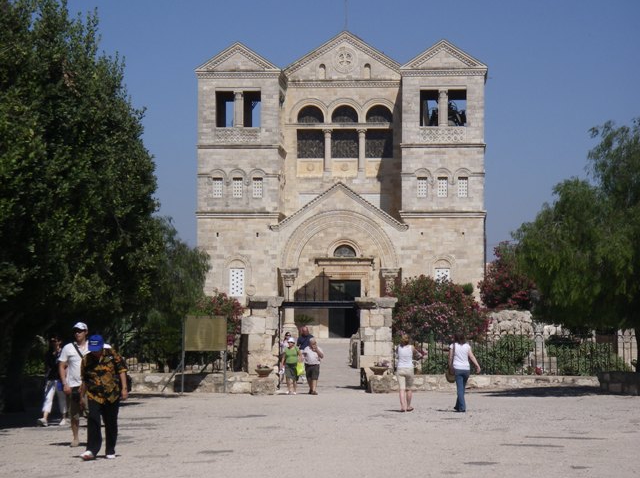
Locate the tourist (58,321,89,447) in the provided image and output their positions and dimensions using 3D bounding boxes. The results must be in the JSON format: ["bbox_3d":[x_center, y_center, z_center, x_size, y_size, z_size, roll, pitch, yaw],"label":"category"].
[{"bbox_3d":[-3.552,2.140,31.000,0.620,1.810,0.450,0,-3,-3],"label":"tourist"}]

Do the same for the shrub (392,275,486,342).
[{"bbox_3d":[4.288,2.687,75.000,3.400,2.750,2.800,0,-3,0],"label":"shrub"}]

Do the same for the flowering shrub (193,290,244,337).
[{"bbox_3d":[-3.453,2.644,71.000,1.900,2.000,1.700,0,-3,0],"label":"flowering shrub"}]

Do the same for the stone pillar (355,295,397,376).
[{"bbox_3d":[1.716,3.065,64.600,1.250,2.650,1.100,0,-3,0],"label":"stone pillar"}]

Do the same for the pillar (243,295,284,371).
[{"bbox_3d":[-1.732,3.050,64.600,1.250,2.650,1.100,0,-3,0],"label":"pillar"}]

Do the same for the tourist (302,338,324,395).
[{"bbox_3d":[-0.192,3.777,62.200,0.620,1.680,0.420,0,-3,6],"label":"tourist"}]

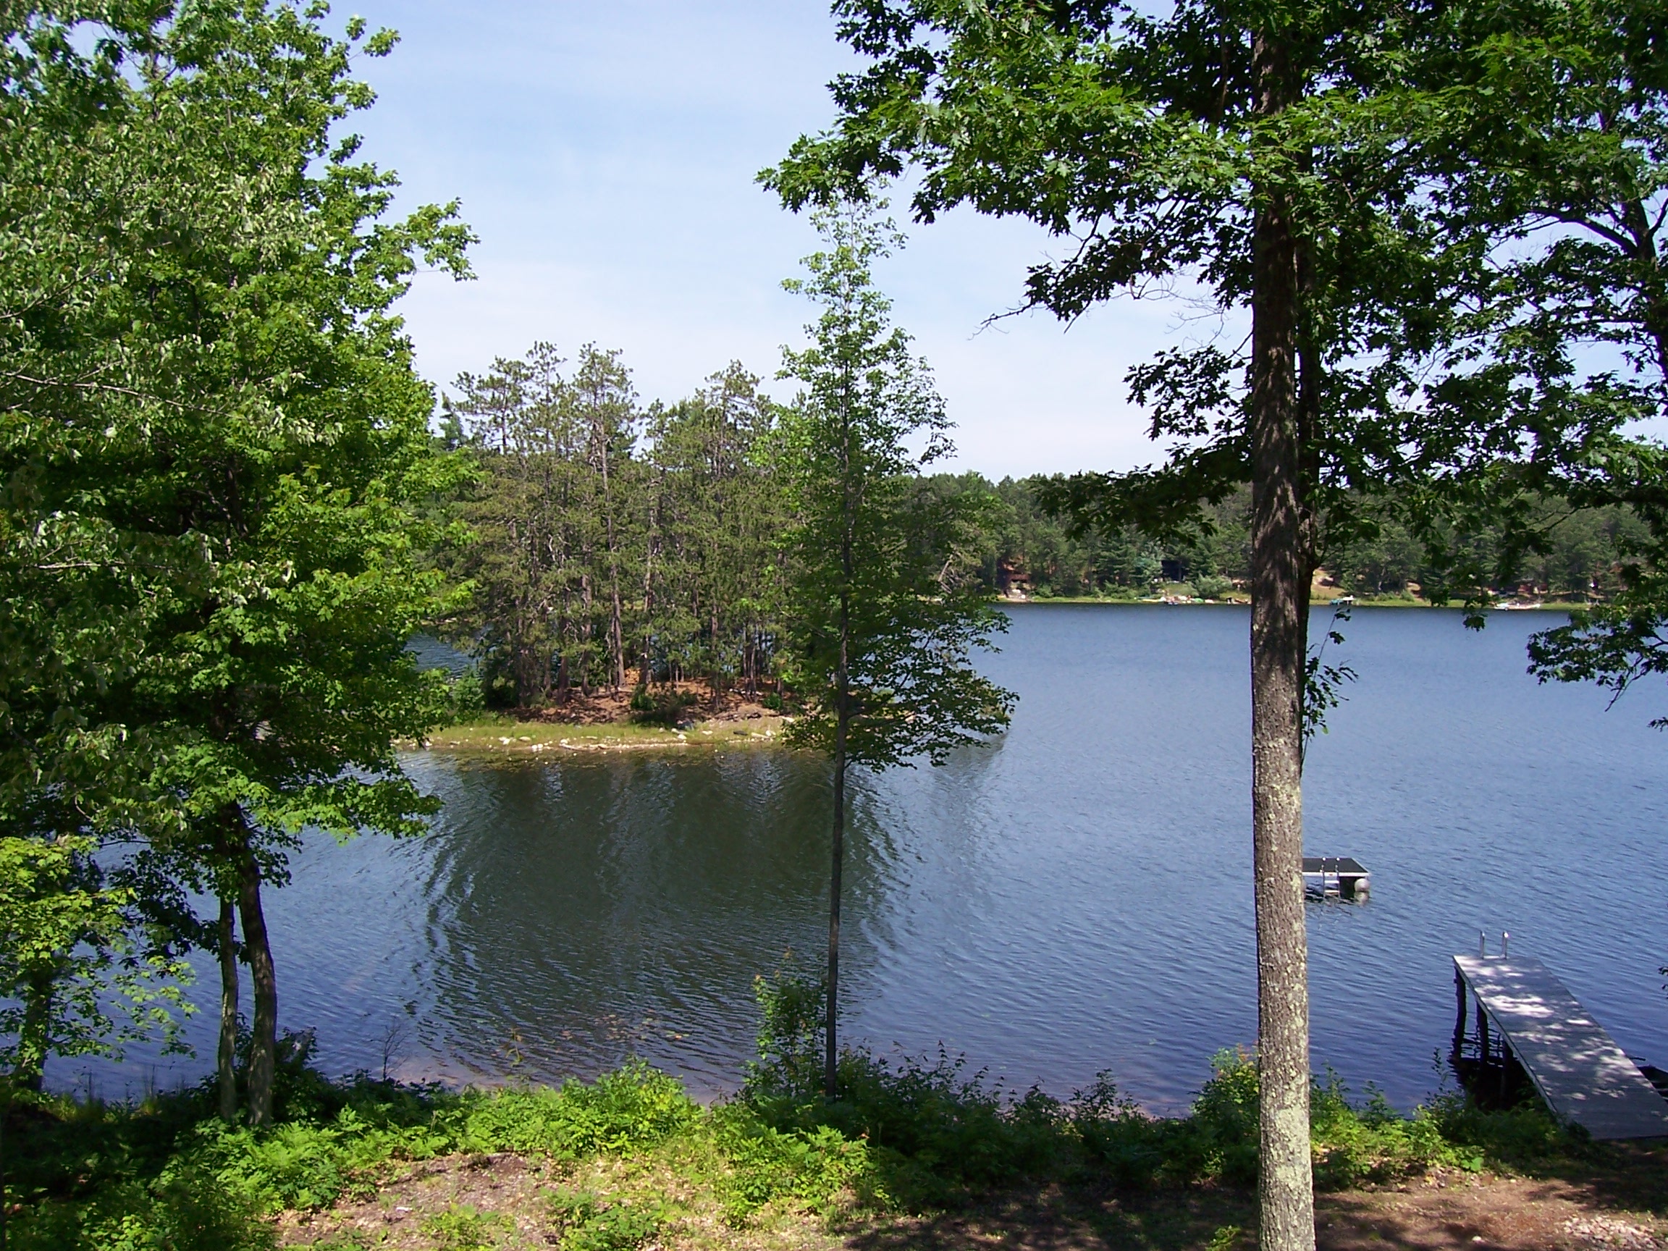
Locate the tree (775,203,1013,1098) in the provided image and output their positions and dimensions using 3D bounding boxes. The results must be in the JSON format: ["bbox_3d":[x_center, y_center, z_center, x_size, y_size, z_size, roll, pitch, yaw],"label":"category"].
[{"bbox_3d":[1.069,0.557,29.101,4.300,16.200,4.300,0,2,0],"label":"tree"}]

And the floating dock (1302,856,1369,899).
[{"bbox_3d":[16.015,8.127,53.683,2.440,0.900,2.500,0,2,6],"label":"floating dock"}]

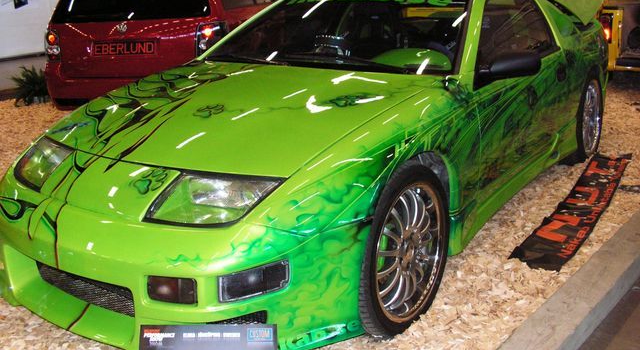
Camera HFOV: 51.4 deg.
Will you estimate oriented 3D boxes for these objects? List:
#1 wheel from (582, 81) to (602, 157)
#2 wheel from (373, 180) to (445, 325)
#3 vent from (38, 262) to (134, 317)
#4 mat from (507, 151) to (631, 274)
[{"bbox_3d":[1.653,-0.368,4.236,0.155,0.474,0.474,10,20,32],"label":"wheel"},{"bbox_3d":[0.243,0.250,2.267,0.155,0.474,0.474,10,20,32],"label":"wheel"},{"bbox_3d":[-0.769,0.358,2.159,0.460,0.095,0.065,10,20,32],"label":"vent"},{"bbox_3d":[1.439,0.115,3.648,0.235,0.040,2.050,9,19,30],"label":"mat"}]

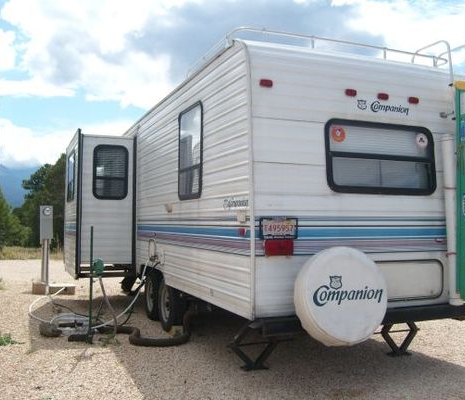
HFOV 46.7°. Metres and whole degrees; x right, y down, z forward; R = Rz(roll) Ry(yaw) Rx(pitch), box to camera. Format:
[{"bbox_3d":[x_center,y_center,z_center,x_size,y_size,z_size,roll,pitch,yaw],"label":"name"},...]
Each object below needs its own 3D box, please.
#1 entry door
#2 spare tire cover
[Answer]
[{"bbox_3d":[-1.850,0.065,7.963,0.822,2.061,0.060,1,-3,-22],"label":"entry door"},{"bbox_3d":[0.833,0.726,4.097,0.720,0.720,0.190,1,-3,-22],"label":"spare tire cover"}]

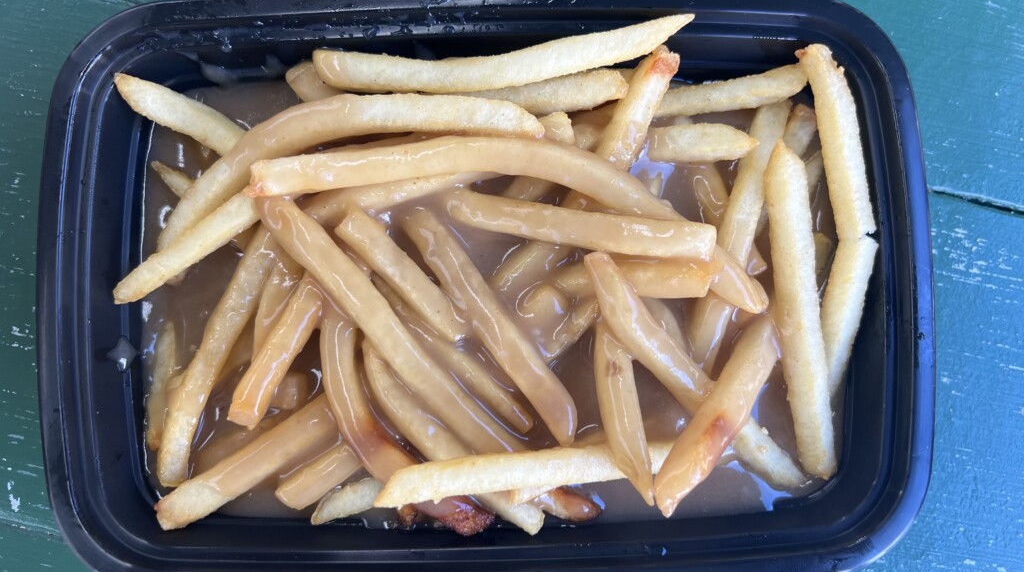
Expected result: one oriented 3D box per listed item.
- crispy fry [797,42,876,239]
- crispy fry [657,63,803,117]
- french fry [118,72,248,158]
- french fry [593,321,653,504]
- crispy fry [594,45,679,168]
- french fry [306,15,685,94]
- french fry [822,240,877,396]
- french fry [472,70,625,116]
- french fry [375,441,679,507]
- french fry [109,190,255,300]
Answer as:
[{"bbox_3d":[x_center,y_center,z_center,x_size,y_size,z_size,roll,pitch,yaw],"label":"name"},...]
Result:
[{"bbox_3d":[0.084,-0.037,0.200,0.011,0.010,0.049,-11,91,-1],"label":"crispy fry"},{"bbox_3d":[0.057,-0.052,0.205,0.045,0.009,0.009,-11,88,6],"label":"crispy fry"},{"bbox_3d":[-0.085,-0.044,0.203,0.038,0.009,0.009,29,87,-11],"label":"french fry"},{"bbox_3d":[0.029,0.031,0.199,0.010,0.010,0.048,-11,84,-1],"label":"french fry"},{"bbox_3d":[0.033,-0.045,0.202,0.009,0.009,0.032,24,108,0],"label":"crispy fry"},{"bbox_3d":[-0.003,-0.059,0.199,0.097,0.011,0.013,-5,88,5],"label":"french fry"},{"bbox_3d":[0.088,0.010,0.204,0.010,0.010,0.043,5,101,0],"label":"french fry"},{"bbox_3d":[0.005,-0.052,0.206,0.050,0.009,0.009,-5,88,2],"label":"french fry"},{"bbox_3d":[0.006,0.049,0.202,0.081,0.010,0.010,-6,88,-3],"label":"french fry"},{"bbox_3d":[-0.083,-0.011,0.199,0.046,0.009,0.007,-34,88,2],"label":"french fry"}]

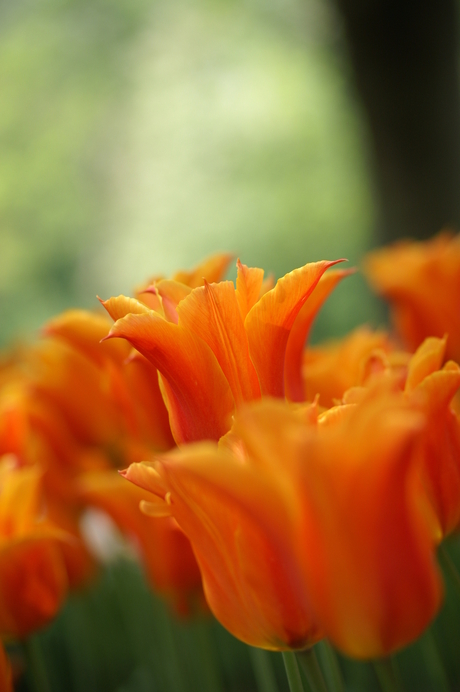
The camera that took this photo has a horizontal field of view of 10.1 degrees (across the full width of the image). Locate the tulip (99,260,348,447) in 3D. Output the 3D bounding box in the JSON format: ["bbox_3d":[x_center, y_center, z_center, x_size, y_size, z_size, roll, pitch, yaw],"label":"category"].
[{"bbox_3d":[-0.002,0.006,0.930,0.088,0.076,0.080,0,3,0],"label":"tulip"}]

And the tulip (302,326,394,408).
[{"bbox_3d":[0.050,0.014,1.100,0.056,0.054,0.054,0,3,0],"label":"tulip"}]

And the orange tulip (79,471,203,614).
[{"bbox_3d":[-0.033,0.085,1.100,0.068,0.064,0.064,0,3,0],"label":"orange tulip"}]

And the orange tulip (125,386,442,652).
[{"bbox_3d":[0.017,0.059,0.840,0.102,0.086,0.088,0,3,0],"label":"orange tulip"}]

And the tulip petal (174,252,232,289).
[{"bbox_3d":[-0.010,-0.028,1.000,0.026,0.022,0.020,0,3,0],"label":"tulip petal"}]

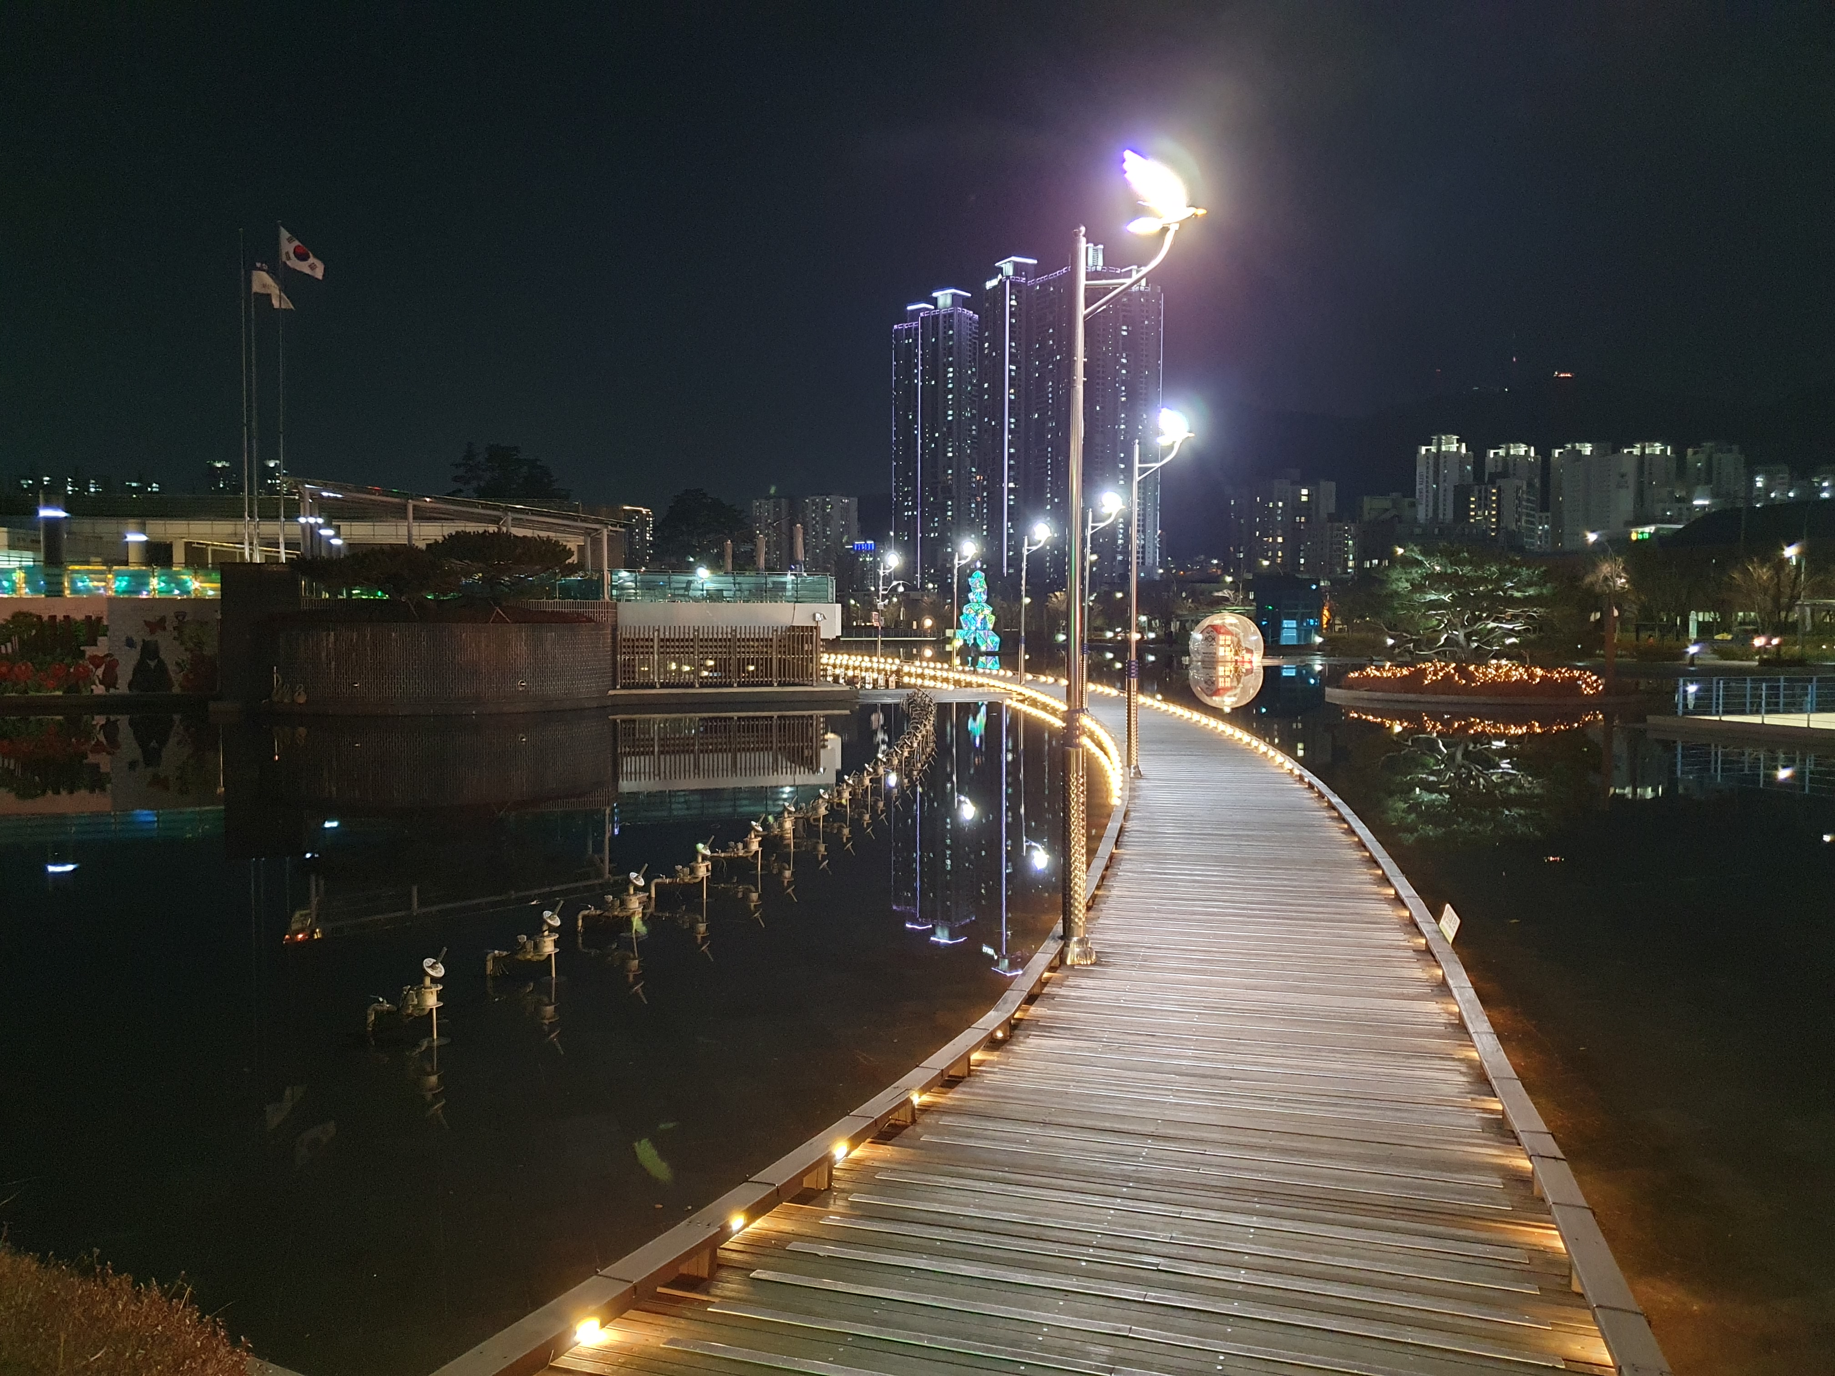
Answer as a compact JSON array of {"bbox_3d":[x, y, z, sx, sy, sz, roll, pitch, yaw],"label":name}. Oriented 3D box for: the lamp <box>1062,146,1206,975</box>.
[{"bbox_3d":[1.050,-0.601,6.742,0.750,3.970,0.450,1,3,15],"label":"lamp"}]

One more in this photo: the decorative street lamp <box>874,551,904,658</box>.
[{"bbox_3d":[-1.001,-2.845,49.875,0.750,3.970,0.450,-1,3,-18],"label":"decorative street lamp"}]

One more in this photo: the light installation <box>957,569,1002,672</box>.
[{"bbox_3d":[3.159,-3.963,71.434,2.301,4.394,2.301,0,3,0],"label":"light installation"}]

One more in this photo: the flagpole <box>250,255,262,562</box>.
[{"bbox_3d":[-13.934,-5.815,29.059,0.130,6.500,0.130,0,3,0],"label":"flagpole"}]

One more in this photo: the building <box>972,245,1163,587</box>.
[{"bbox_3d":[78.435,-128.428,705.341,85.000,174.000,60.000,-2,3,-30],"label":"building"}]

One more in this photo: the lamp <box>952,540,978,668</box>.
[{"bbox_3d":[1.470,-2.412,41.693,0.750,3.970,0.450,0,3,-12],"label":"lamp"}]

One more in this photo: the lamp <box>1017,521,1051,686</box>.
[{"bbox_3d":[2.848,-1.937,32.624,0.750,3.970,0.450,0,3,-6],"label":"lamp"}]

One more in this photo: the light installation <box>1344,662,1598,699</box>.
[{"bbox_3d":[13.389,-0.318,33.199,6.228,0.640,5.536,0,3,0],"label":"light installation"}]

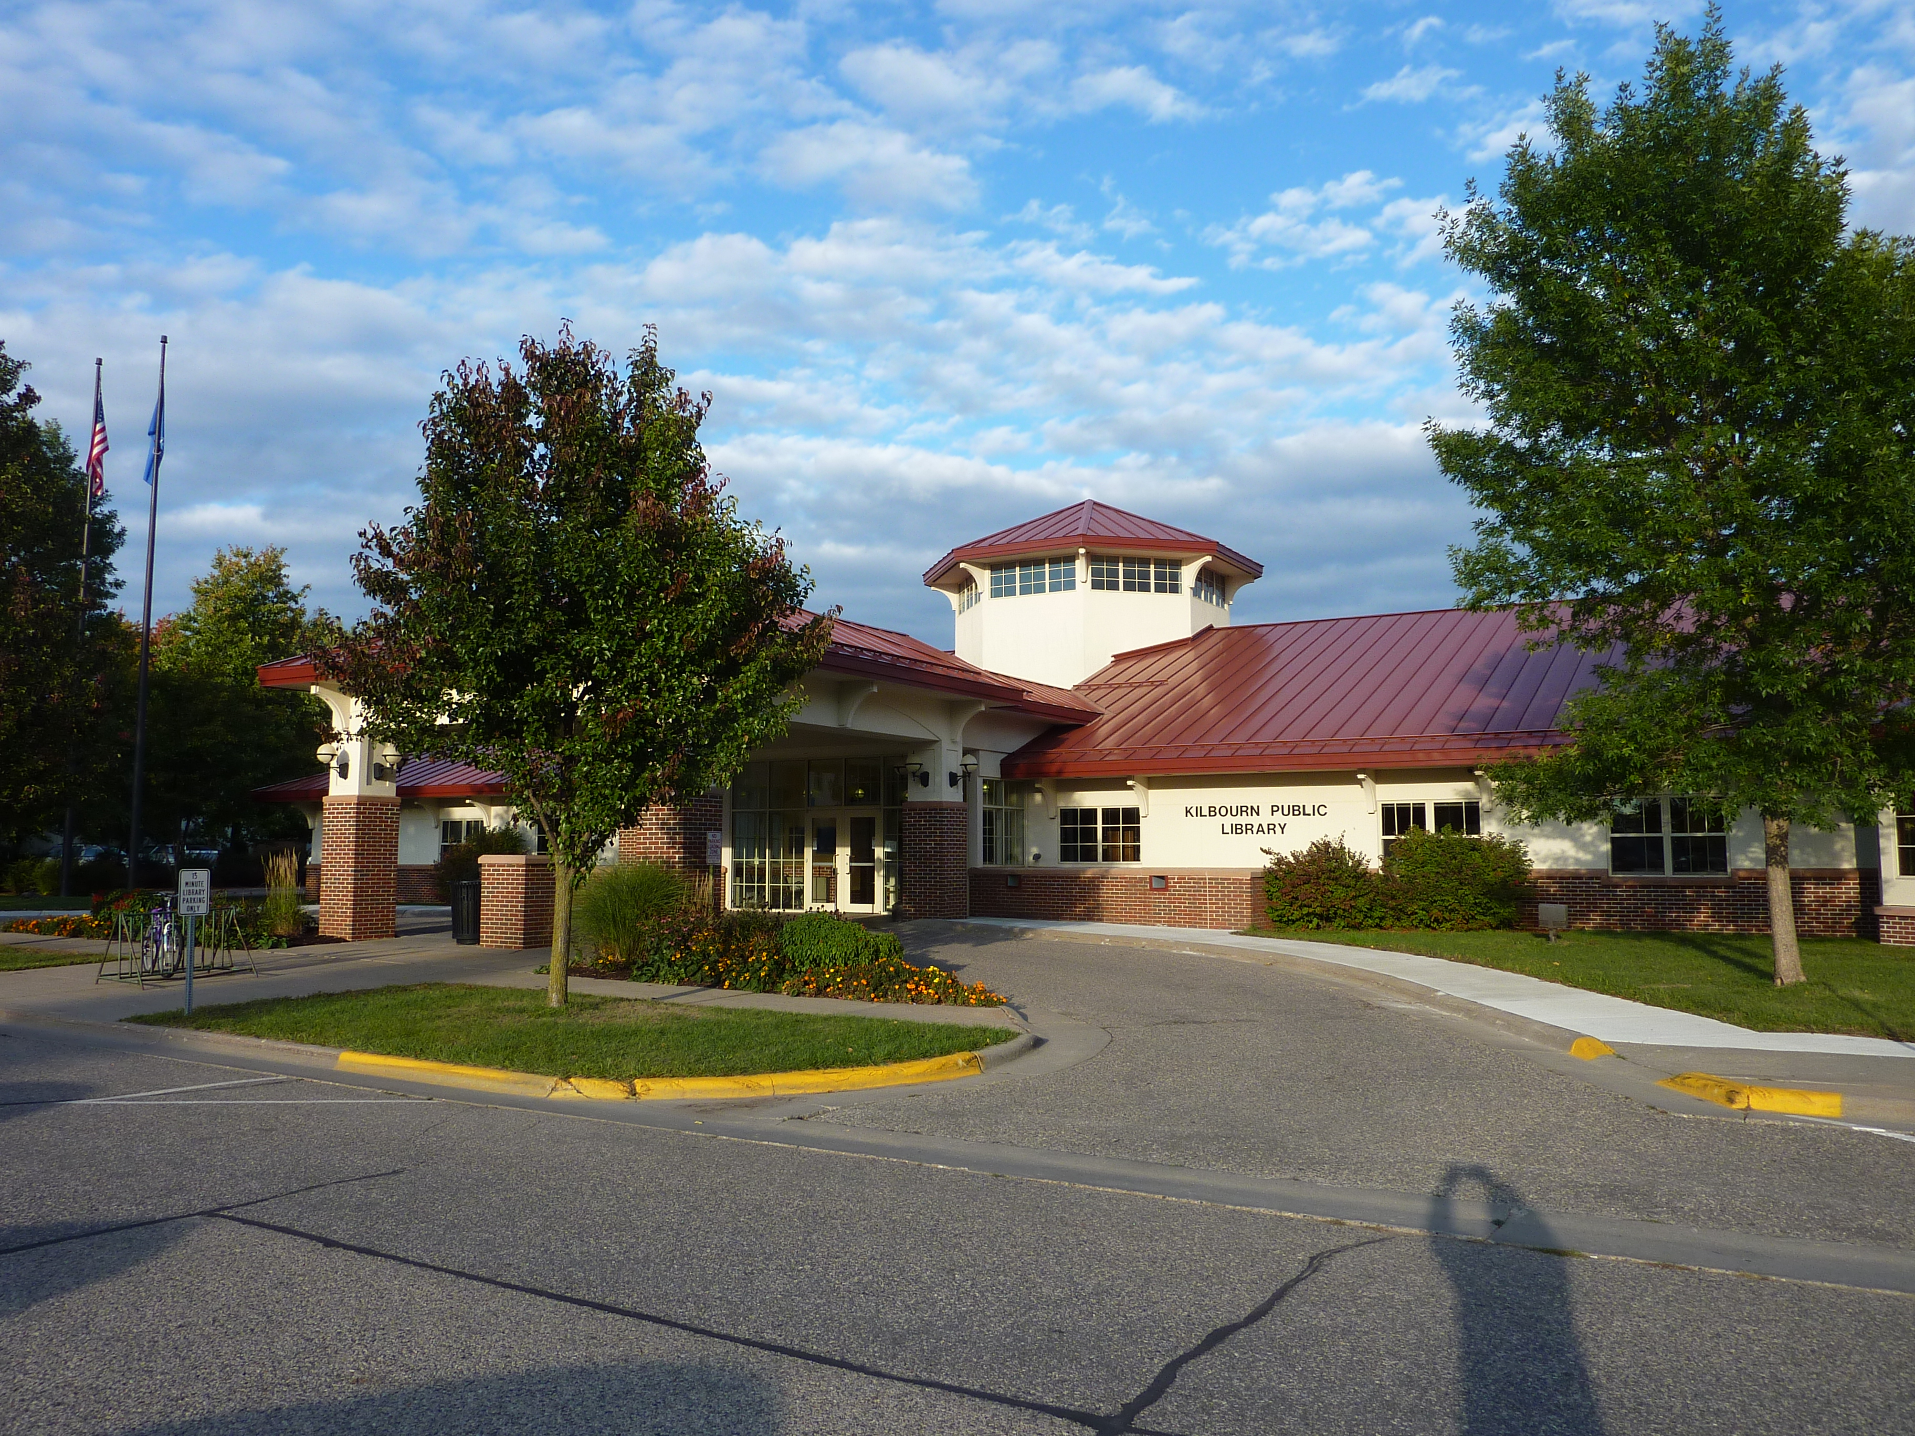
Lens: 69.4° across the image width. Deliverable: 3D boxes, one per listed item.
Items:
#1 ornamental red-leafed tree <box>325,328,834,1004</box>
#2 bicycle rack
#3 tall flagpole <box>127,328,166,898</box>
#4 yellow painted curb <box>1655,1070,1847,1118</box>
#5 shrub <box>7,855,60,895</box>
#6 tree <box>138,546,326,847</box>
[{"bbox_3d":[-3.783,-0.600,14.179,5.100,7.000,4.900,2,-6,-16],"label":"ornamental red-leafed tree"},{"bbox_3d":[-9.370,2.736,16.667,0.950,0.840,1.480,-3,-6,29],"label":"bicycle rack"},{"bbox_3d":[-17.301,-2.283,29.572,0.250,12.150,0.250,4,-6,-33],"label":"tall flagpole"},{"bbox_3d":[5.165,2.492,9.230,0.489,0.120,1.405,2,-6,-19],"label":"yellow painted curb"},{"bbox_3d":[-20.725,3.538,31.000,1.200,0.880,1.100,4,-6,-33],"label":"shrub"},{"bbox_3d":[-22.919,-0.078,44.527,6.300,11.200,6.300,3,-6,-30],"label":"tree"}]

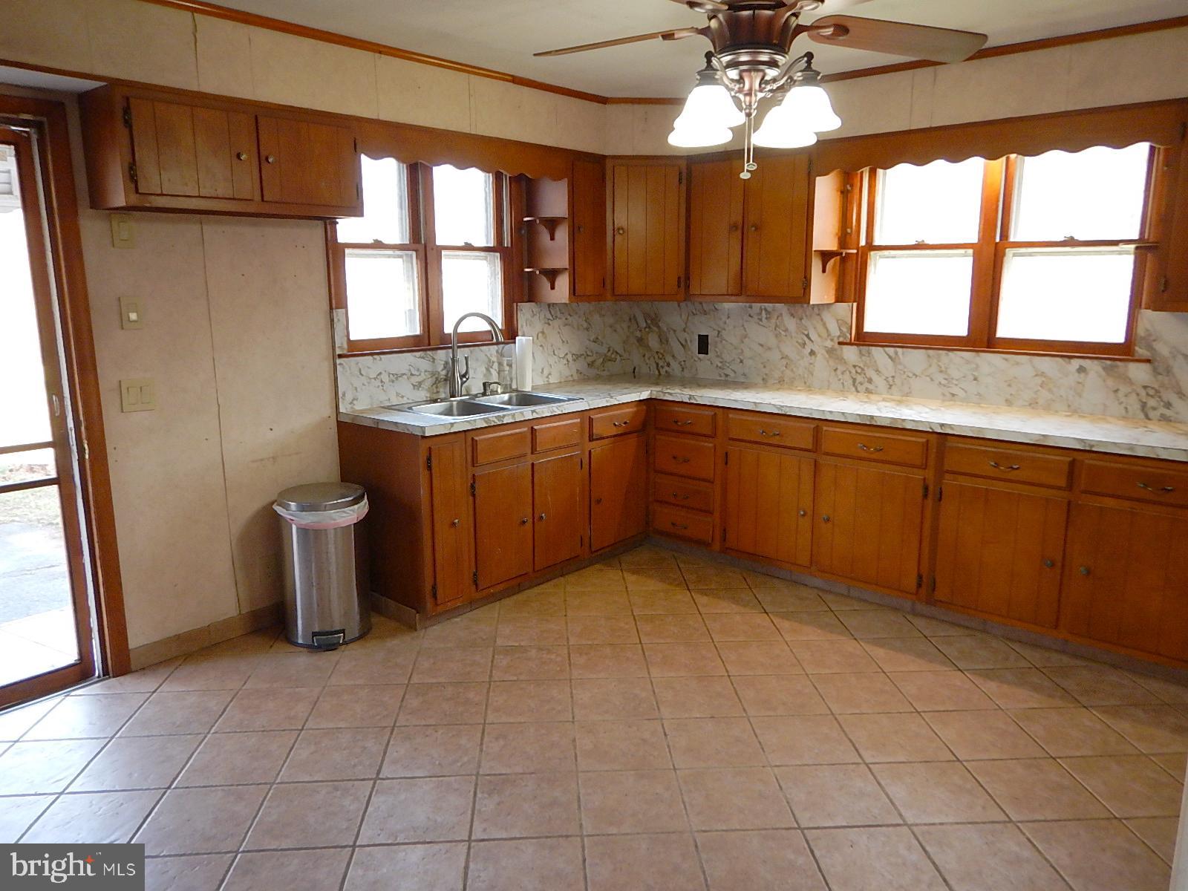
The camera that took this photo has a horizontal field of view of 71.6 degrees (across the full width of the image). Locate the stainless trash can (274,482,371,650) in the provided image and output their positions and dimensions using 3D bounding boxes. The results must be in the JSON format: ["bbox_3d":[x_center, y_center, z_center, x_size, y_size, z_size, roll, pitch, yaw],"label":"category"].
[{"bbox_3d":[-1.156,0.507,3.556,0.350,0.630,0.365,-3,12,-18],"label":"stainless trash can"}]

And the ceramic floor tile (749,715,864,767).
[{"bbox_3d":[0.703,0.980,2.739,0.302,0.010,0.302,-1,11,-3],"label":"ceramic floor tile"}]

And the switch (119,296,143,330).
[{"bbox_3d":[-1.704,-0.487,3.041,0.012,0.116,0.071,10,15,40],"label":"switch"}]

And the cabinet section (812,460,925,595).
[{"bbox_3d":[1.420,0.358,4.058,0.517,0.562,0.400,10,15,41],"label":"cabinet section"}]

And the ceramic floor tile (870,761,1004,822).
[{"bbox_3d":[1.038,1.048,2.486,0.303,0.010,0.303,-1,11,-3],"label":"ceramic floor tile"}]

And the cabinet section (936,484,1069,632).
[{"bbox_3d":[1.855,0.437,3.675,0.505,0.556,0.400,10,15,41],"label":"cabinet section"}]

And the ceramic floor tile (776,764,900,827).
[{"bbox_3d":[0.729,1.051,2.468,0.303,0.010,0.303,-1,11,-3],"label":"ceramic floor tile"}]

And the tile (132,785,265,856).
[{"bbox_3d":[-1.118,1.069,2.351,0.302,0.010,0.302,-1,11,-3],"label":"tile"}]

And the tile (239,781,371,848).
[{"bbox_3d":[-0.813,1.064,2.379,0.303,0.010,0.303,-1,11,-3],"label":"tile"}]

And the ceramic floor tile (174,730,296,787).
[{"bbox_3d":[-1.128,0.999,2.625,0.302,0.010,0.302,-1,11,-3],"label":"ceramic floor tile"}]

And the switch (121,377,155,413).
[{"bbox_3d":[-1.747,-0.190,3.162,0.012,0.118,0.118,10,15,41],"label":"switch"}]

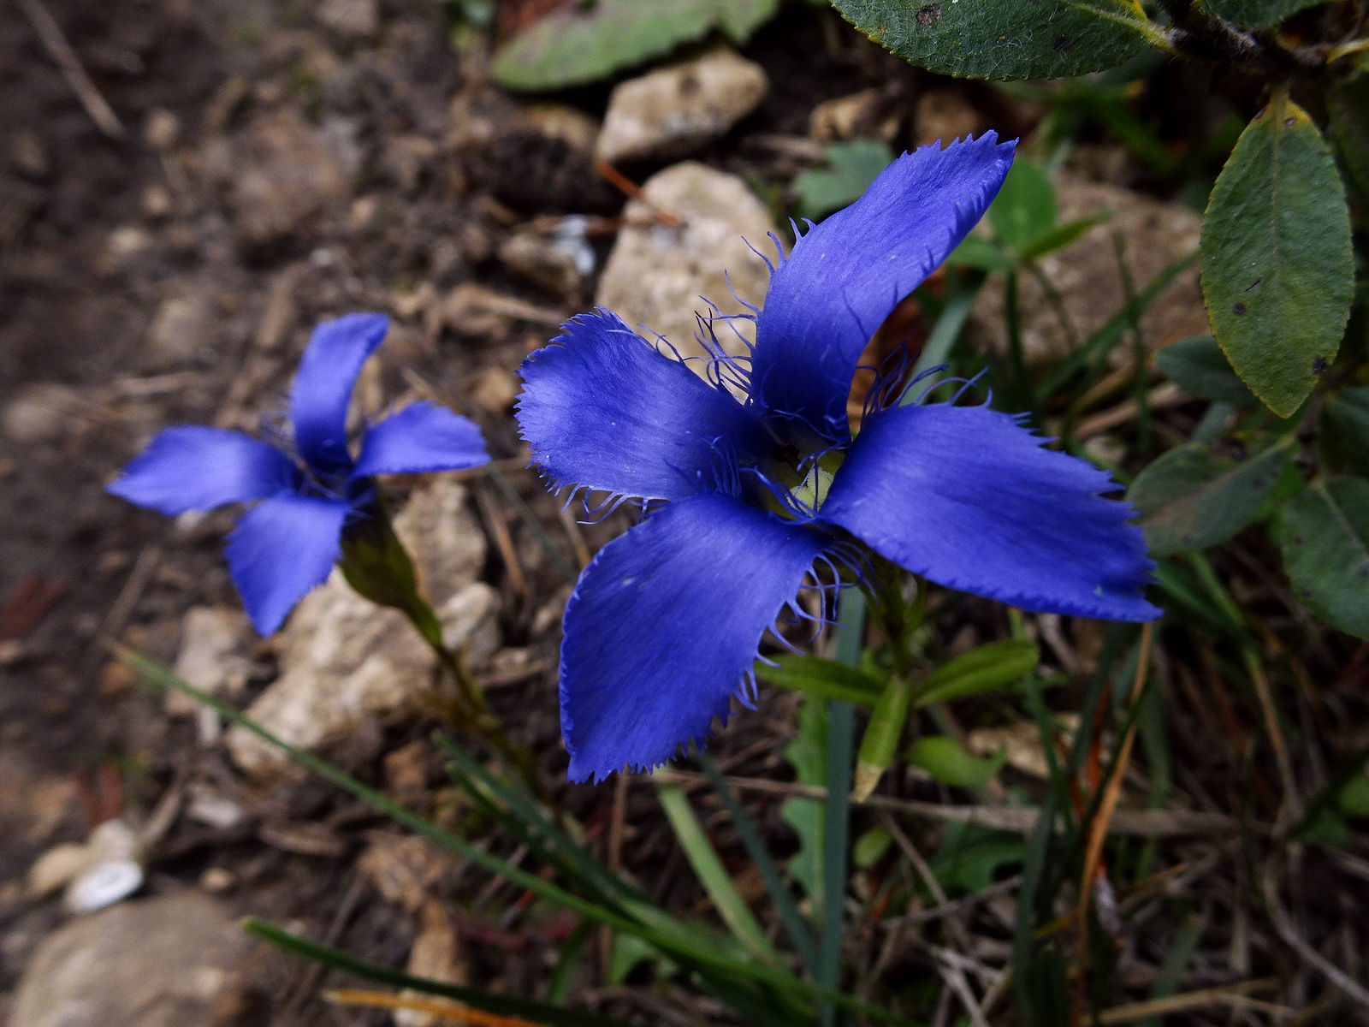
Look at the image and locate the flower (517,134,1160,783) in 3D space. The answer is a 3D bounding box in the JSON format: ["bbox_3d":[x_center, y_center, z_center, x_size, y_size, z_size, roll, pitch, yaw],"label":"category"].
[{"bbox_3d":[0.013,-0.004,0.081,0.054,0.019,0.057,6,69,19],"label":"flower"}]

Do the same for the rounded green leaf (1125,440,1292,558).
[{"bbox_3d":[0.064,-0.002,0.115,0.023,0.005,0.013,-26,55,-12],"label":"rounded green leaf"}]

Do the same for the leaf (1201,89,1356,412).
[{"bbox_3d":[0.058,-0.024,0.091,0.014,0.030,0.004,-6,12,18],"label":"leaf"}]

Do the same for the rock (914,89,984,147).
[{"bbox_3d":[0.084,-0.125,0.301,0.019,0.014,0.022,-4,49,0],"label":"rock"}]

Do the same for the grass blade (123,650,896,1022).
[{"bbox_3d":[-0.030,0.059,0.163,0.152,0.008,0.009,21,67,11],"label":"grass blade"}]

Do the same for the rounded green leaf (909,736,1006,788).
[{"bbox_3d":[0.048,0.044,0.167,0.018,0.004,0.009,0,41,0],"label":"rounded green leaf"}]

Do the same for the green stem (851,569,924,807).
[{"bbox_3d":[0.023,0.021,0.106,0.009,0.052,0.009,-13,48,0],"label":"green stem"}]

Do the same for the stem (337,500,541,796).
[{"bbox_3d":[-0.032,0.023,0.139,0.011,0.067,0.011,-16,40,0],"label":"stem"}]

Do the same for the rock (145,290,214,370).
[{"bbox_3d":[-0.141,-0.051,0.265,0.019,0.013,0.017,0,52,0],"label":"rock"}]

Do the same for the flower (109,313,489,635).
[{"bbox_3d":[-0.047,-0.005,0.120,0.045,0.018,0.042,3,64,14],"label":"flower"}]

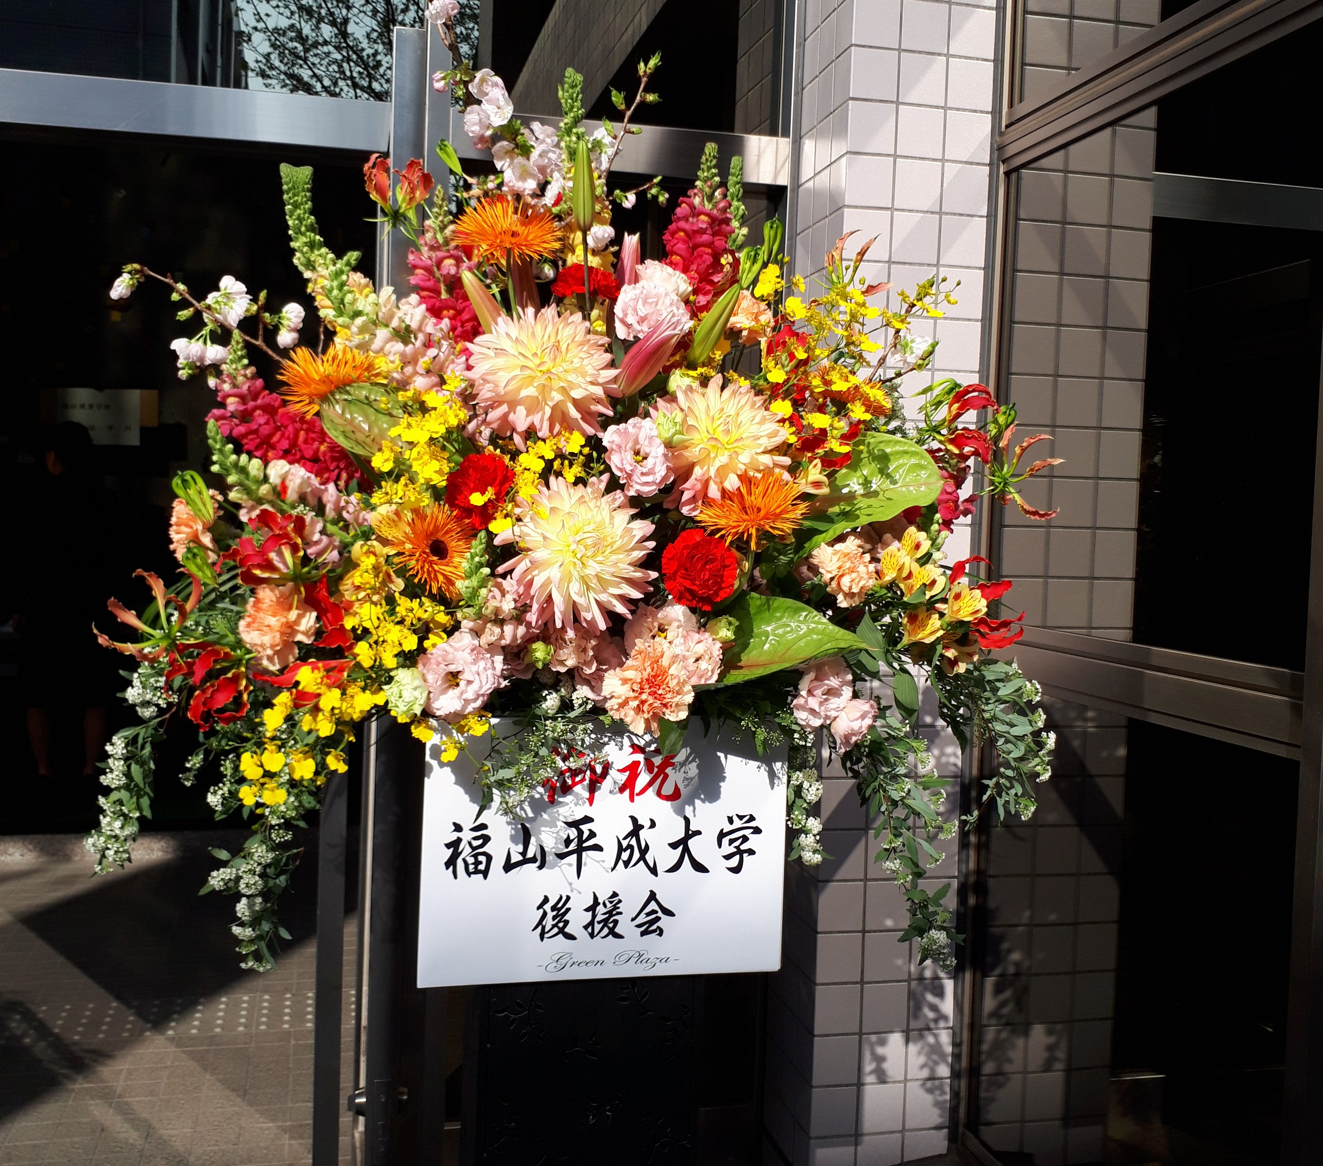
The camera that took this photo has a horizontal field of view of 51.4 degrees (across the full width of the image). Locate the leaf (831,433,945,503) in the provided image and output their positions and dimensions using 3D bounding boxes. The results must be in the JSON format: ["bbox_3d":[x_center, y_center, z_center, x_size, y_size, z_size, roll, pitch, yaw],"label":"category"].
[{"bbox_3d":[0.233,-0.118,1.420,0.120,0.035,0.085,-5,45,-1],"label":"leaf"}]

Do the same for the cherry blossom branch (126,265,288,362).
[{"bbox_3d":[-0.519,-0.307,1.560,0.180,0.110,0.080,2,2,6],"label":"cherry blossom branch"}]

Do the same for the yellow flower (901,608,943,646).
[{"bbox_3d":[0.258,0.044,1.360,0.042,0.039,0.038,1,3,-21],"label":"yellow flower"}]

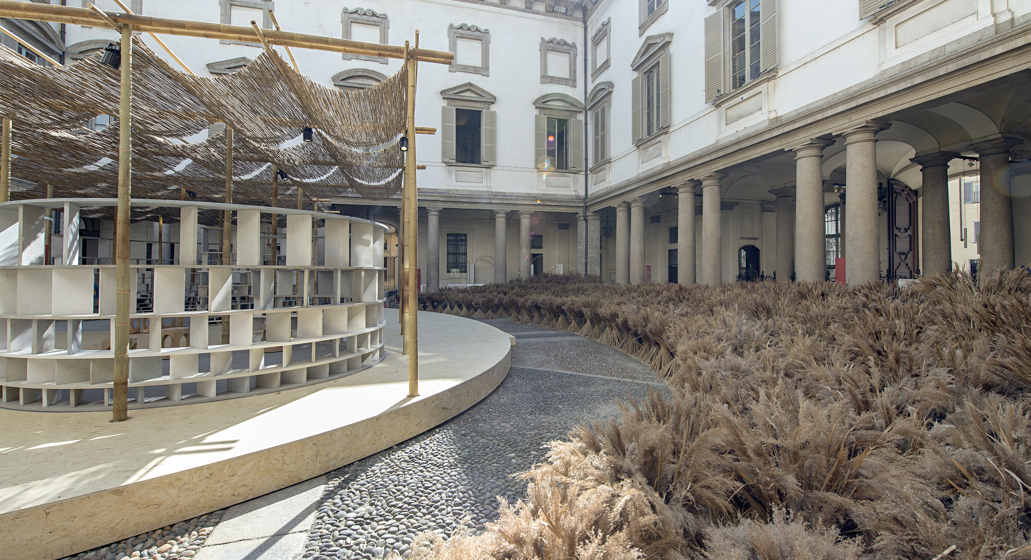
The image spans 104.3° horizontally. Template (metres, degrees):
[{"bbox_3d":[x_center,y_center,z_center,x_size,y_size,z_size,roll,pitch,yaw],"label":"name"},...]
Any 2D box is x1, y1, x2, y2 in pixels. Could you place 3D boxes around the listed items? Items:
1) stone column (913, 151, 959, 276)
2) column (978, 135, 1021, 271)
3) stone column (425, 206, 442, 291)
[{"bbox_3d":[13.001,-1.329,12.357,0.756,4.790,0.756,-1,1,-16],"label":"stone column"},{"bbox_3d":[13.365,-1.311,11.114,0.756,4.790,0.756,-1,1,-16],"label":"column"},{"bbox_3d":[-4.291,-1.292,20.950,0.756,4.790,0.756,-1,1,-16],"label":"stone column"}]

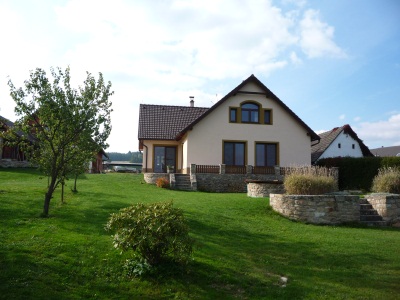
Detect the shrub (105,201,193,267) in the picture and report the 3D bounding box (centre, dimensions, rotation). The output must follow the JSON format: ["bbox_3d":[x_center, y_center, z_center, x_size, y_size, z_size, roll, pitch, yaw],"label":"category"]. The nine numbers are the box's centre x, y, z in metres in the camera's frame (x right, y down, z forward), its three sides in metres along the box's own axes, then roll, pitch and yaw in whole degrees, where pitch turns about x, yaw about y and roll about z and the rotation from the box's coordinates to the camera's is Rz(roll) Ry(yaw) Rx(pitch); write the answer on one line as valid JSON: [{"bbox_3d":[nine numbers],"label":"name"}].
[{"bbox_3d":[-0.825,1.348,5.613,1.380,0.990,1.310,1,-4,0],"label":"shrub"}]

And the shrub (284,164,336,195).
[{"bbox_3d":[3.780,1.025,11.861,1.750,0.990,1.350,1,-4,0],"label":"shrub"}]

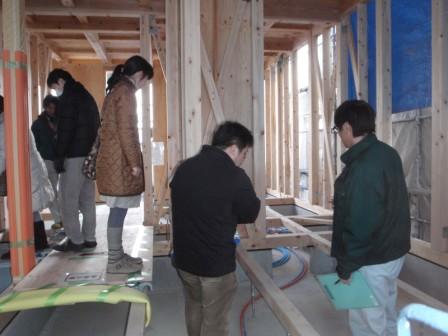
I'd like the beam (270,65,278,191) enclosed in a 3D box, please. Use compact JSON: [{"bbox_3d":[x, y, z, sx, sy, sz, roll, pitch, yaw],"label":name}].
[{"bbox_3d":[1.119,-0.881,8.204,0.105,2.780,0.065,-2,3,-10],"label":"beam"}]

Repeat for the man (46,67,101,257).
[{"bbox_3d":[-1.413,-0.086,3.434,0.480,1.710,0.480,-2,4,-23],"label":"man"}]

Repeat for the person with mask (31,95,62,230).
[{"bbox_3d":[-1.985,-0.060,4.252,0.340,1.590,0.460,1,4,31],"label":"person with mask"}]

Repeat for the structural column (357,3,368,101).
[{"bbox_3d":[1.670,-0.644,4.346,0.105,2.632,0.042,-2,3,-10],"label":"structural column"}]

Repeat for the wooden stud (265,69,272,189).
[{"bbox_3d":[1.039,-0.913,8.658,0.105,2.800,0.065,-2,3,-10],"label":"wooden stud"}]

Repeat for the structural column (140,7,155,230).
[{"bbox_3d":[-0.937,-0.588,4.454,0.121,2.629,0.121,-1,3,-10],"label":"structural column"}]

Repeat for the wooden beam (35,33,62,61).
[{"bbox_3d":[-2.831,-1.971,5.799,0.111,0.131,1.889,-1,3,-10],"label":"wooden beam"}]

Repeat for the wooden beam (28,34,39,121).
[{"bbox_3d":[-2.928,-0.657,5.630,0.105,2.760,0.060,-2,3,-10],"label":"wooden beam"}]

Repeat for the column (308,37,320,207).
[{"bbox_3d":[1.444,-0.728,5.850,0.116,2.680,0.111,-1,3,-10],"label":"column"}]

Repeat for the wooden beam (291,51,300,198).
[{"bbox_3d":[1.353,-0.804,6.892,0.105,2.765,0.105,-2,3,-10],"label":"wooden beam"}]

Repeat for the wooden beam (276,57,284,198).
[{"bbox_3d":[1.153,-0.822,7.436,0.111,2.707,0.091,-1,3,-10],"label":"wooden beam"}]

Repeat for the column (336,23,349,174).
[{"bbox_3d":[1.610,-0.671,4.918,0.116,2.669,0.111,-1,3,-10],"label":"column"}]

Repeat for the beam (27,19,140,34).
[{"bbox_3d":[-2.037,-2.122,5.308,1.630,0.225,0.115,-2,3,-10],"label":"beam"}]

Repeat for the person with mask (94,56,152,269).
[{"bbox_3d":[-0.754,-0.031,2.813,0.436,1.658,0.460,-2,3,-15],"label":"person with mask"}]

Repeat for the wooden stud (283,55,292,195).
[{"bbox_3d":[1.272,-0.839,7.344,0.105,2.780,0.065,-2,3,-10],"label":"wooden stud"}]

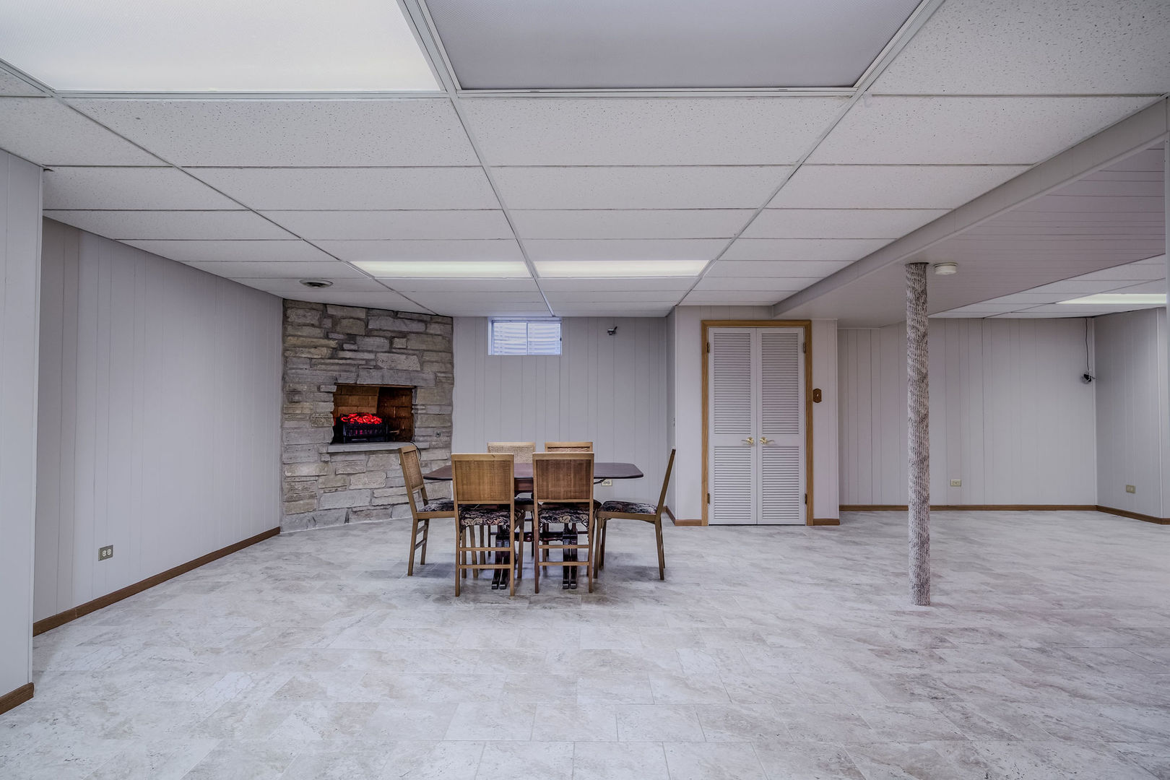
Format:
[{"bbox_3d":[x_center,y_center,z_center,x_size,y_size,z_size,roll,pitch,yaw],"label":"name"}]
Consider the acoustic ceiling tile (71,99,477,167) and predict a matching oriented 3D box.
[{"bbox_3d":[-1.041,-0.928,2.354,1.249,0.018,0.600,0,-1,1],"label":"acoustic ceiling tile"}]

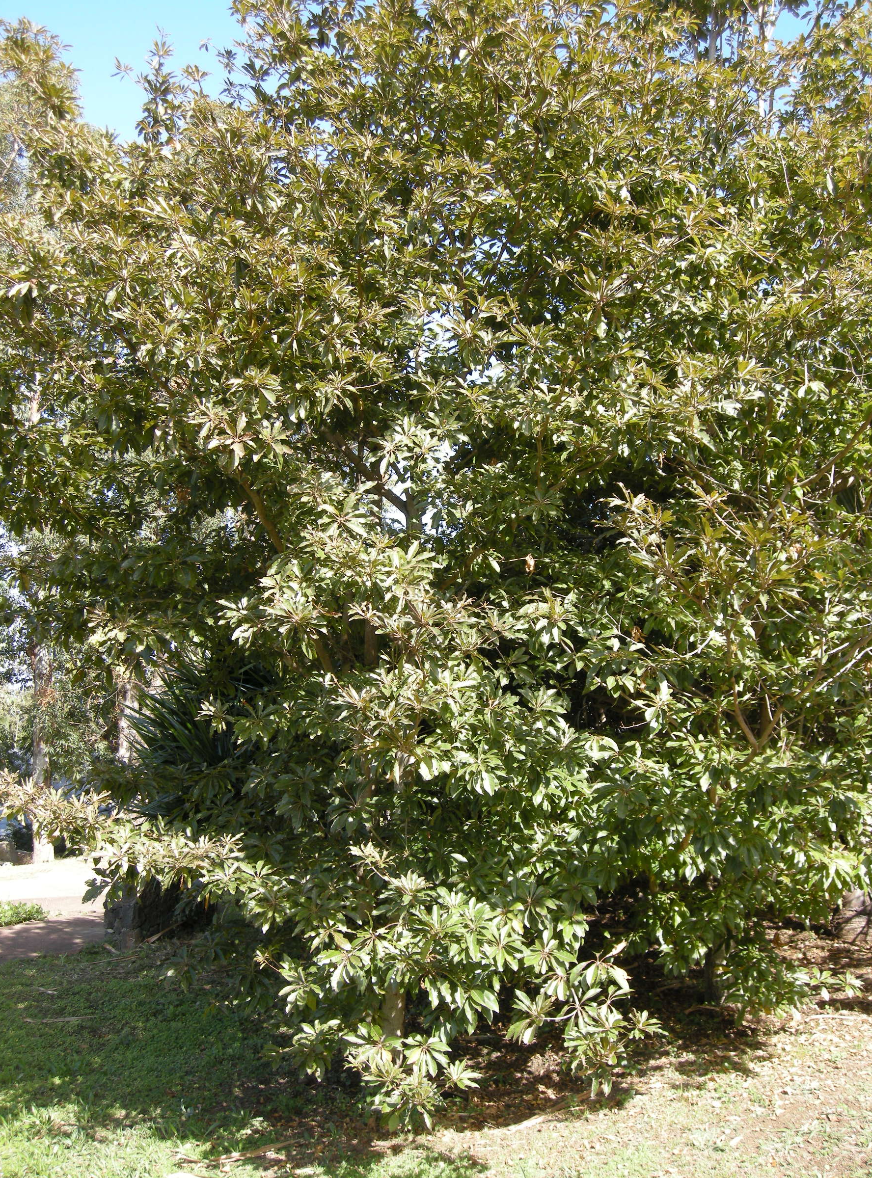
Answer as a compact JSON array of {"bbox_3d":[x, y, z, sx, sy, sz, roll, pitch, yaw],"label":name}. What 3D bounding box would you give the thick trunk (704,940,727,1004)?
[{"bbox_3d":[1.621,2.226,6.900,0.140,0.390,0.140,0,-7,0],"label":"thick trunk"}]

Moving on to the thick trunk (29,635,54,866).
[{"bbox_3d":[-5.397,2.236,16.300,0.280,3.060,0.280,-2,-7,0],"label":"thick trunk"}]

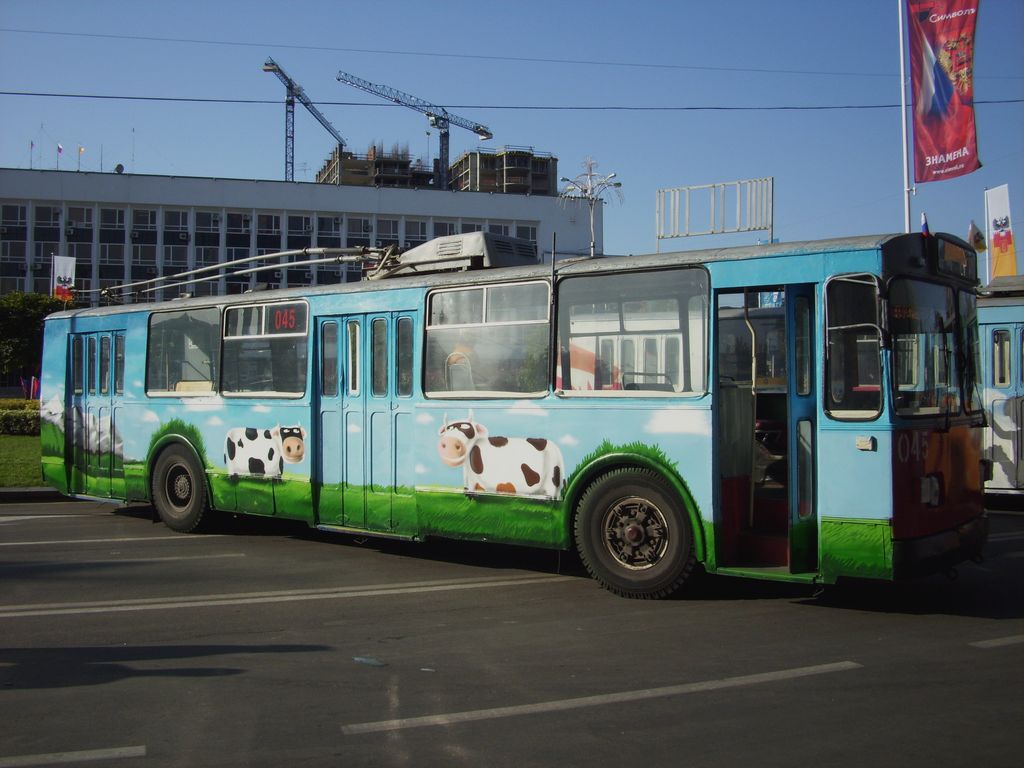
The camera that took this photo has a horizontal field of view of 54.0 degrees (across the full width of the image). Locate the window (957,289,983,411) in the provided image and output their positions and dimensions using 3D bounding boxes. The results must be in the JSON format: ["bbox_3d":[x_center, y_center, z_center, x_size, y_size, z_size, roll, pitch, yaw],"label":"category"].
[{"bbox_3d":[3.793,-0.251,8.270,0.120,1.020,1.154,0,0,32],"label":"window"}]

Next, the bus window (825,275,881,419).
[{"bbox_3d":[2.392,-0.256,7.056,0.405,1.024,0.070,0,0,37],"label":"bus window"}]

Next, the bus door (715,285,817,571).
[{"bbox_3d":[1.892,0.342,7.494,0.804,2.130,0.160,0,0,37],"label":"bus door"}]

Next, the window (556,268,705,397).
[{"bbox_3d":[0.944,-0.395,8.142,1.411,1.009,0.070,0,0,37],"label":"window"}]

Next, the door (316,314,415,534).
[{"bbox_3d":[-1.464,0.381,9.974,1.391,2.158,0.100,0,0,37],"label":"door"}]

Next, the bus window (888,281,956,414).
[{"bbox_3d":[3.053,-0.252,7.344,1.163,0.978,0.120,0,0,-45],"label":"bus window"}]

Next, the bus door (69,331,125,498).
[{"bbox_3d":[-5.301,0.399,12.853,1.317,2.127,0.100,0,0,37],"label":"bus door"}]

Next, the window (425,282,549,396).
[{"bbox_3d":[-0.246,-0.386,9.035,1.418,1.014,0.070,0,0,37],"label":"window"}]

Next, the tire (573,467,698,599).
[{"bbox_3d":[1.080,1.210,8.254,1.055,1.055,0.290,0,0,37],"label":"tire"}]

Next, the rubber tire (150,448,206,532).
[{"bbox_3d":[-3.808,1.224,11.921,1.055,1.055,0.290,0,0,37],"label":"rubber tire"}]

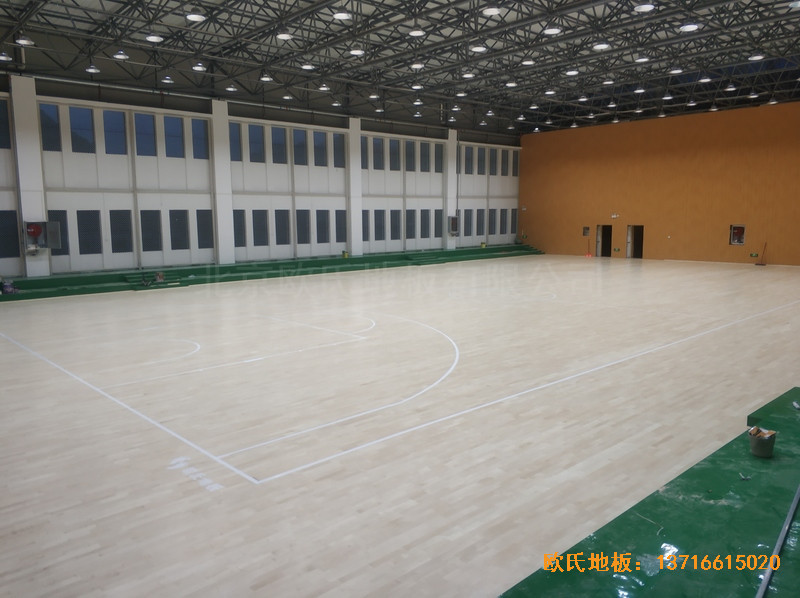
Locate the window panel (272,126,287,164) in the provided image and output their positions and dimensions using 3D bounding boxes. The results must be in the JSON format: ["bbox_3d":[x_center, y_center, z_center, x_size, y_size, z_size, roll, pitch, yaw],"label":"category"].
[{"bbox_3d":[-5.684,-7.210,29.407,0.780,1.660,0.100,-8,11,-43],"label":"window panel"}]

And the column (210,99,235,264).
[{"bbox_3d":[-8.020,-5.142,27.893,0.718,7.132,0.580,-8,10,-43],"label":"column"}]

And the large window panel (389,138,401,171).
[{"bbox_3d":[-0.279,-7.927,34.463,0.770,1.670,0.100,-8,11,-43],"label":"large window panel"}]

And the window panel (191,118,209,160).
[{"bbox_3d":[-8.883,-7.131,27.907,0.777,1.693,0.100,-8,10,-43],"label":"window panel"}]

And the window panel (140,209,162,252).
[{"bbox_3d":[-10.216,-2.798,25.647,0.810,1.660,0.100,-8,11,-43],"label":"window panel"}]

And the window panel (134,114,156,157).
[{"bbox_3d":[-10.677,-6.885,26.236,0.849,1.693,0.100,-8,10,-43],"label":"window panel"}]

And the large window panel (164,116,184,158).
[{"bbox_3d":[-9.661,-6.908,26.718,0.820,1.720,0.100,-8,10,-43],"label":"large window panel"}]

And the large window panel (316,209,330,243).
[{"bbox_3d":[-4.005,-3.760,32.445,0.820,1.710,0.100,-8,10,-43],"label":"large window panel"}]

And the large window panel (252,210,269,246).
[{"bbox_3d":[-6.699,-3.395,29.951,0.820,1.710,0.100,-8,10,-43],"label":"large window panel"}]

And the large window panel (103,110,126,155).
[{"bbox_3d":[-11.109,-6.469,24.334,0.810,1.630,0.100,-8,11,-43],"label":"large window panel"}]

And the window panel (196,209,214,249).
[{"bbox_3d":[-8.751,-3.117,28.052,0.820,1.710,0.100,-8,10,-43],"label":"window panel"}]

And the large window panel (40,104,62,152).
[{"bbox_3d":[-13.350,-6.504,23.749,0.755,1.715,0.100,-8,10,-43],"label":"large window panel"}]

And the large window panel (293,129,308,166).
[{"bbox_3d":[-4.903,-7.438,30.699,0.790,1.707,0.100,-8,10,-43],"label":"large window panel"}]

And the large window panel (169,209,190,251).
[{"bbox_3d":[-9.511,-2.970,26.911,0.823,1.685,0.100,-8,10,-43],"label":"large window panel"}]

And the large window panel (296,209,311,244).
[{"bbox_3d":[-4.761,-3.547,30.747,0.760,1.660,0.100,-8,11,-43],"label":"large window panel"}]

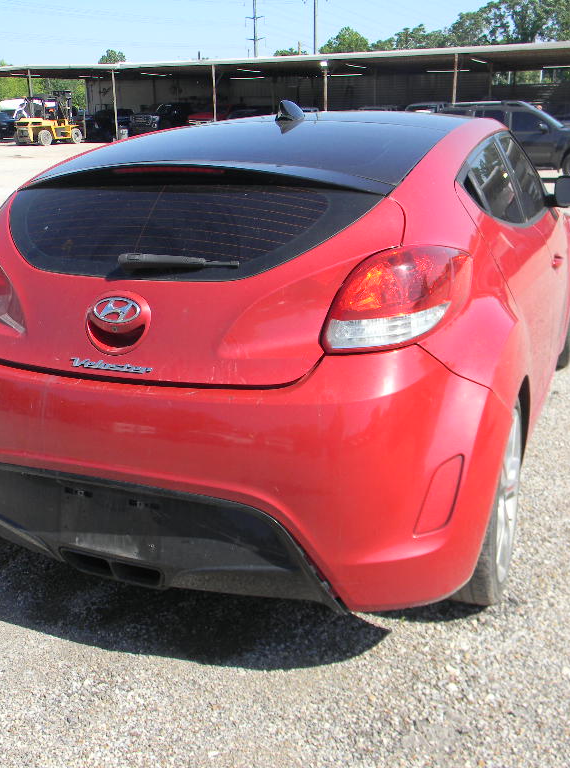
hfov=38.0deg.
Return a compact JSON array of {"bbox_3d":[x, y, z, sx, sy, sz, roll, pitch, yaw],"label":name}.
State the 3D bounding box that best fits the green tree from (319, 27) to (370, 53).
[{"bbox_3d":[4.855,-24.506,67.586,6.300,8.400,6.300,-1,18,0],"label":"green tree"}]

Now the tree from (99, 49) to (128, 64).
[{"bbox_3d":[-14.975,-25.187,72.327,4.800,7.500,4.800,-1,18,0],"label":"tree"}]

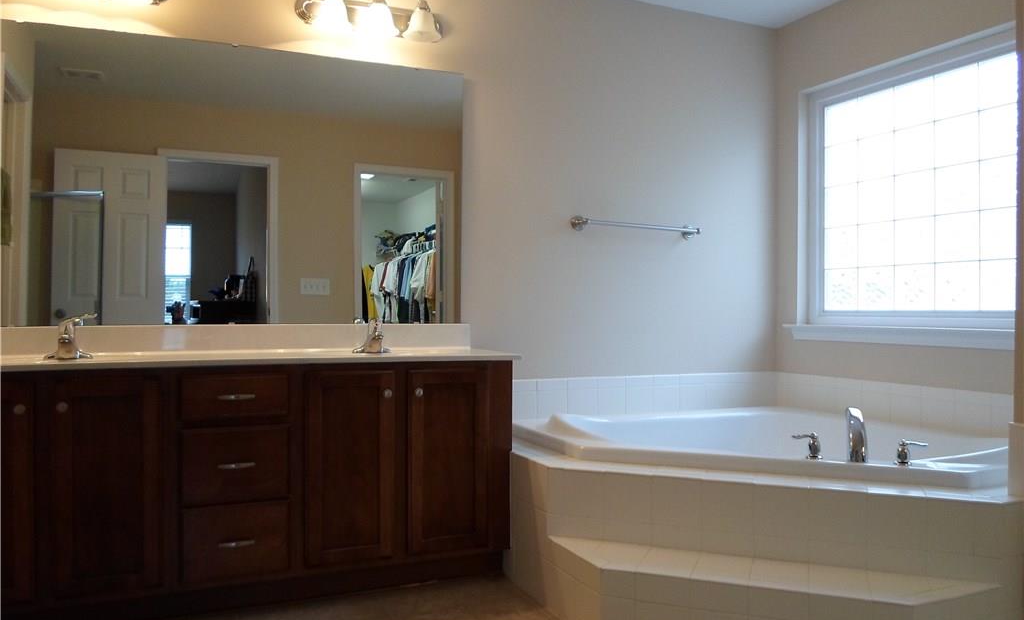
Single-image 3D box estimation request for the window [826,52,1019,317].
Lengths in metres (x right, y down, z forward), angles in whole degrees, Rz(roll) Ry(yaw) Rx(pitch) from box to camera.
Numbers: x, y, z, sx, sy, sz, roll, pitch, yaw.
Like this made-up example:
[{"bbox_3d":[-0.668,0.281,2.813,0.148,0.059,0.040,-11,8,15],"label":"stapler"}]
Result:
[{"bbox_3d":[1.718,-0.487,3.143,0.080,1.012,0.990,0,0,-26],"label":"window"}]

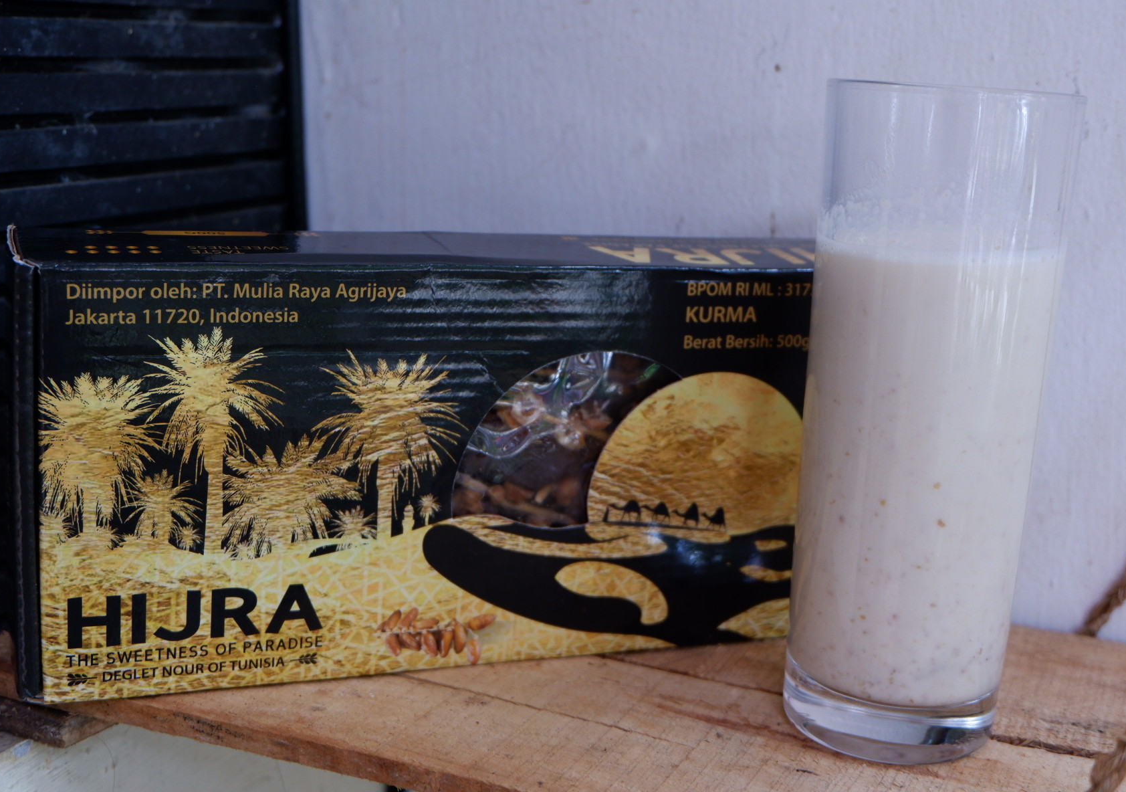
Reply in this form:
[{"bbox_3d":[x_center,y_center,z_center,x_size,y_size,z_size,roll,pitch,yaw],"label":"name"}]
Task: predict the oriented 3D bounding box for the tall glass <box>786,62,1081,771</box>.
[{"bbox_3d":[0.084,0.005,0.368,0.057,0.154,0.057,3,13,0],"label":"tall glass"}]

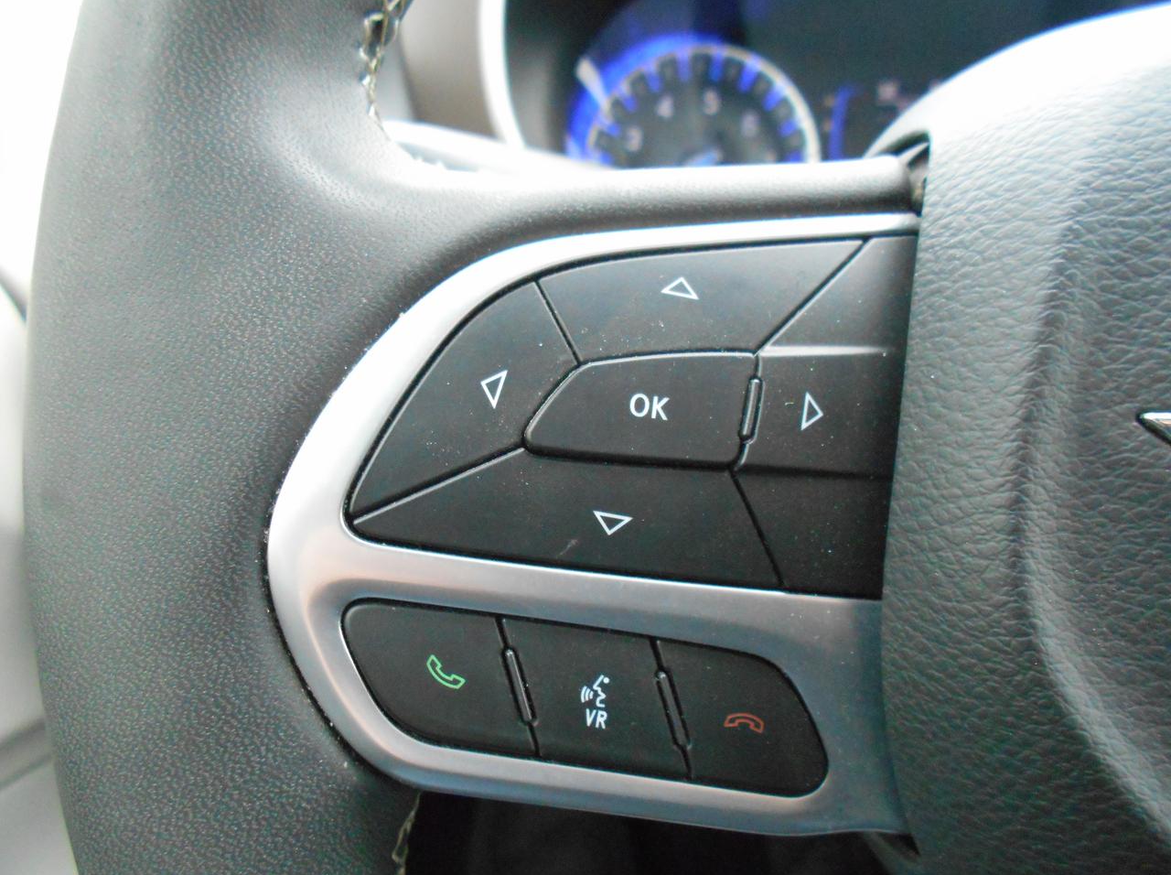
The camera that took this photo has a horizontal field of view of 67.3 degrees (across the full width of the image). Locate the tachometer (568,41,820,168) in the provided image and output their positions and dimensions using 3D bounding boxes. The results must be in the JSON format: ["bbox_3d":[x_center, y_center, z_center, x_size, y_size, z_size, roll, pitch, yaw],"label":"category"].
[{"bbox_3d":[0.041,-0.100,0.323,0.092,0.092,0.020,0,8,0],"label":"tachometer"}]

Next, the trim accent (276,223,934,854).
[{"bbox_3d":[0.001,0.012,0.119,0.087,0.083,0.020,0,0,0],"label":"trim accent"}]

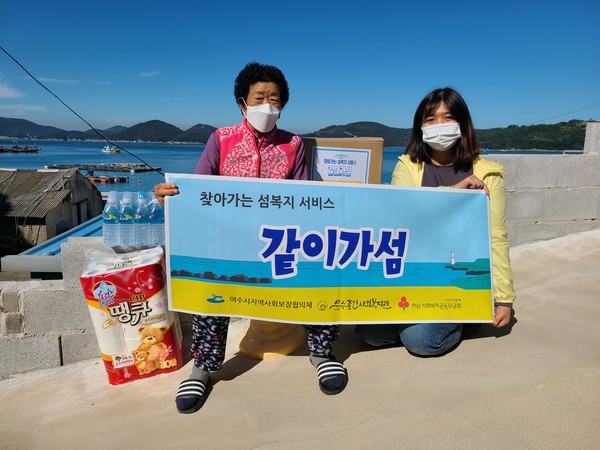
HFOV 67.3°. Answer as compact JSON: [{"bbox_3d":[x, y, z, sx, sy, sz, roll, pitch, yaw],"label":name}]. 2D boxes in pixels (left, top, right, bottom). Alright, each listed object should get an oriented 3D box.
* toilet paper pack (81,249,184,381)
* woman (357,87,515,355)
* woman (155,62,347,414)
[{"bbox_3d":[-0.661,0.360,1.820,0.292,0.460,0.210,-9,17,-14],"label":"toilet paper pack"},{"bbox_3d":[0.520,-0.060,1.820,0.560,0.985,0.600,3,11,12],"label":"woman"},{"bbox_3d":[-0.165,-0.008,1.630,0.650,1.150,0.580,0,10,-5],"label":"woman"}]

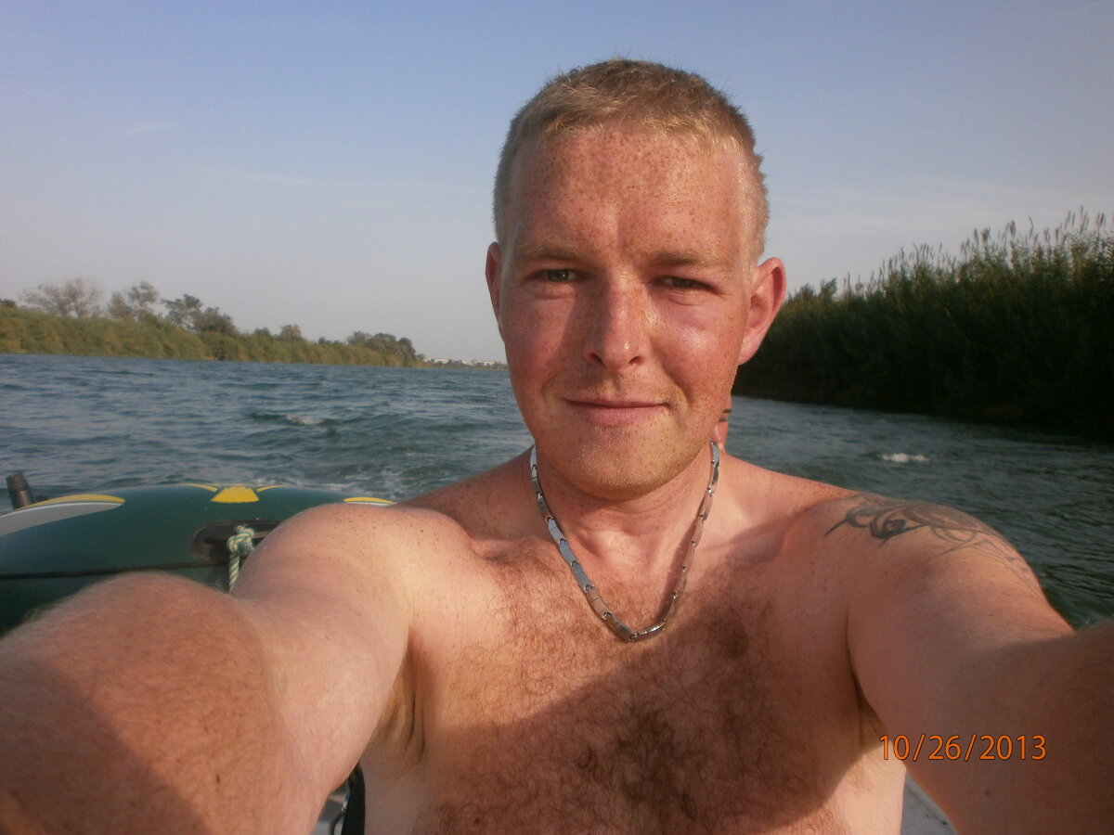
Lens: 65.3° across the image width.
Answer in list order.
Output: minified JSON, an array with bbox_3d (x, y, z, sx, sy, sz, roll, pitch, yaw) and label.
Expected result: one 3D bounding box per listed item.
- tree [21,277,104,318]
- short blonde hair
[{"bbox_3d":[-48.400,-10.400,85.000,7.600,6.600,7.000,3,3,0],"label":"tree"},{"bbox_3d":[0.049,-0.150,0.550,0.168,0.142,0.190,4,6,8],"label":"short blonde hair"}]

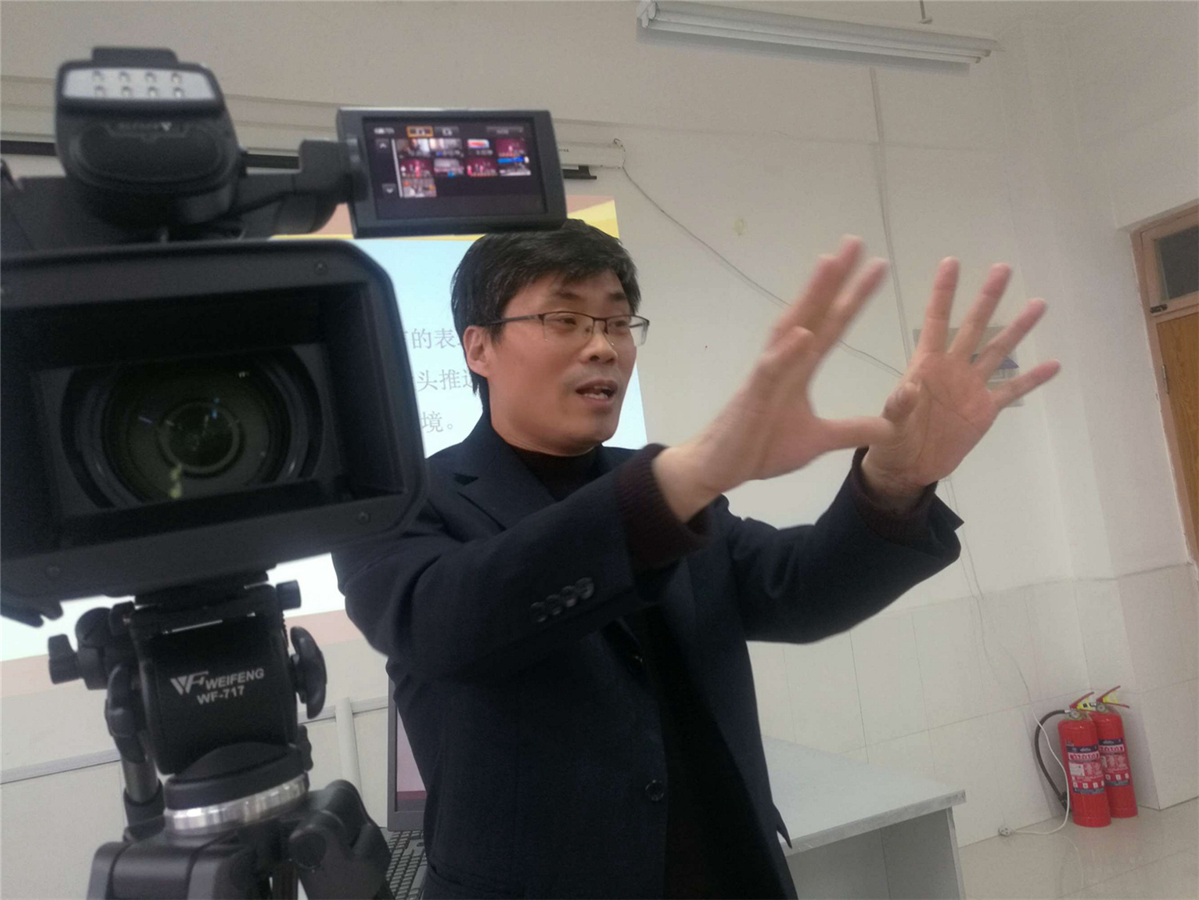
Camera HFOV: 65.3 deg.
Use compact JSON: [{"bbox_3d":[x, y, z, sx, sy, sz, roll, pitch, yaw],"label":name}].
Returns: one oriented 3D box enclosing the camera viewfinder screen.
[{"bbox_3d":[-0.063,-0.123,0.412,0.078,0.044,0.012,-8,1,-22],"label":"camera viewfinder screen"}]

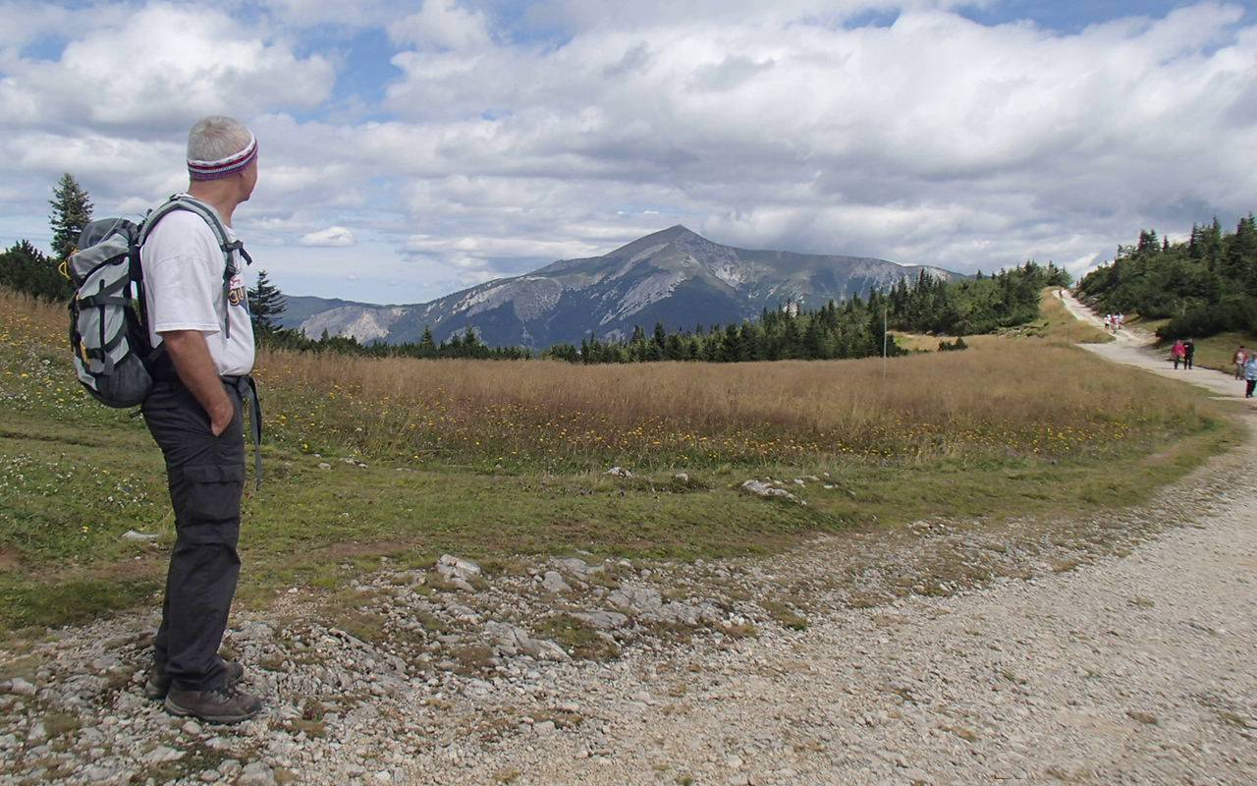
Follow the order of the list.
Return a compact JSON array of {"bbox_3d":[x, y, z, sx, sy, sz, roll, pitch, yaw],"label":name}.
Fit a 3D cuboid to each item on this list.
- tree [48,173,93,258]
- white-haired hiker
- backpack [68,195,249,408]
[{"bbox_3d":[-19.200,-5.500,35.000,1.700,4.000,1.700,0,6,0],"label":"tree"},{"bbox_3d":[-1.260,0.090,3.020,0.370,1.780,0.540,-1,6,-8],"label":"white-haired hiker"},{"bbox_3d":[-1.390,-0.270,2.990,0.430,0.600,0.360,-5,7,-7],"label":"backpack"}]

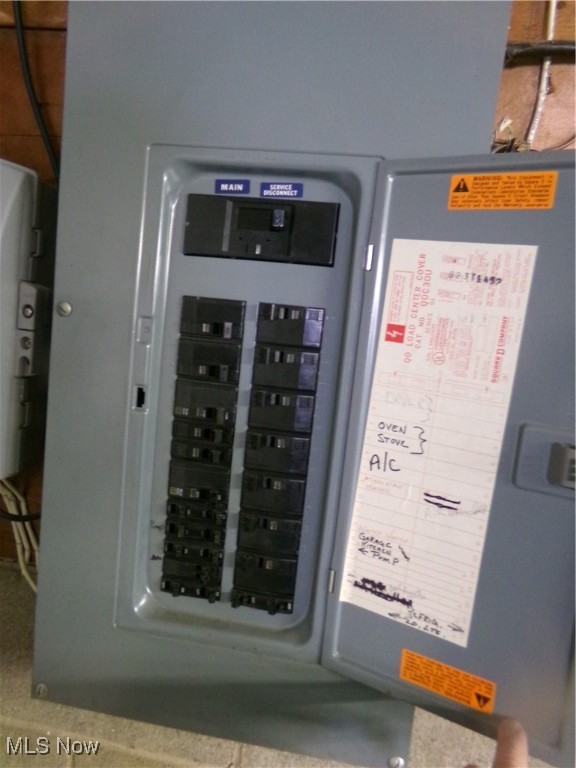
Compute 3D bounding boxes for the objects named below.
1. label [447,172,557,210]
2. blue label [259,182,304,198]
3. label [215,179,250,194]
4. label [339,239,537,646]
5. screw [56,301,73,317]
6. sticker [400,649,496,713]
[{"bbox_3d":[0.158,-0.143,0.395,0.073,0.026,0.002,9,7,27],"label":"label"},{"bbox_3d":[-0.005,-0.170,0.469,0.037,0.012,0.002,7,6,7],"label":"blue label"},{"bbox_3d":[-0.049,-0.175,0.474,0.031,0.012,0.002,7,6,7],"label":"label"},{"bbox_3d":[0.114,0.046,0.429,0.108,0.314,0.002,11,8,27],"label":"label"},{"bbox_3d":[-0.206,-0.069,0.490,0.013,0.013,0.005,7,6,7],"label":"screw"},{"bbox_3d":[0.129,0.241,0.432,0.073,0.026,0.002,8,7,27],"label":"sticker"}]

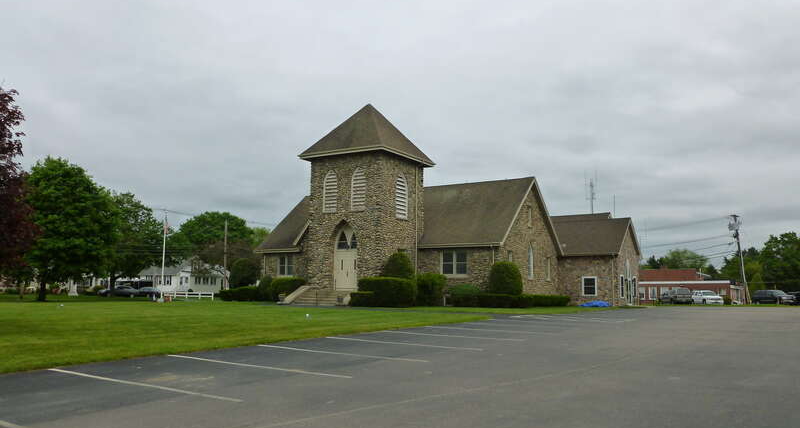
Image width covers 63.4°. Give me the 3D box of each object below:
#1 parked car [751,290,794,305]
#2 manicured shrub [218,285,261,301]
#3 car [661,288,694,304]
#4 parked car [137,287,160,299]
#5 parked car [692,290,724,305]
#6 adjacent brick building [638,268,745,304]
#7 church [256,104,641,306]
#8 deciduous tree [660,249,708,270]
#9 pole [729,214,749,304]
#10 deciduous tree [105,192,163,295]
[{"bbox_3d":[47.399,10.558,82.093,1.950,1.780,4.900,2,-6,-16],"label":"parked car"},{"bbox_3d":[-12.026,5.974,48.557,4.000,1.100,1.300,-3,-7,30],"label":"manicured shrub"},{"bbox_3d":[31.794,9.595,74.396,1.920,1.900,4.900,-1,-7,7],"label":"car"},{"bbox_3d":[-32.831,10.058,83.075,4.600,1.440,1.800,-2,-6,21],"label":"parked car"},{"bbox_3d":[35.711,9.755,74.882,1.830,1.720,4.600,0,-7,4],"label":"parked car"},{"bbox_3d":[38.377,9.998,90.386,17.000,5.000,13.000,-4,-8,30],"label":"adjacent brick building"},{"bbox_3d":[4.285,0.568,51.084,23.660,12.830,32.640,-4,-8,30],"label":"church"},{"bbox_3d":[58.477,12.364,132.512,9.000,9.800,9.000,0,-6,0],"label":"deciduous tree"},{"bbox_3d":[40.233,5.447,76.415,1.500,10.630,1.200,-7,-8,29],"label":"pole"},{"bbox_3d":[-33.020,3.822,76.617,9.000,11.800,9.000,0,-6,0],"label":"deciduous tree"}]

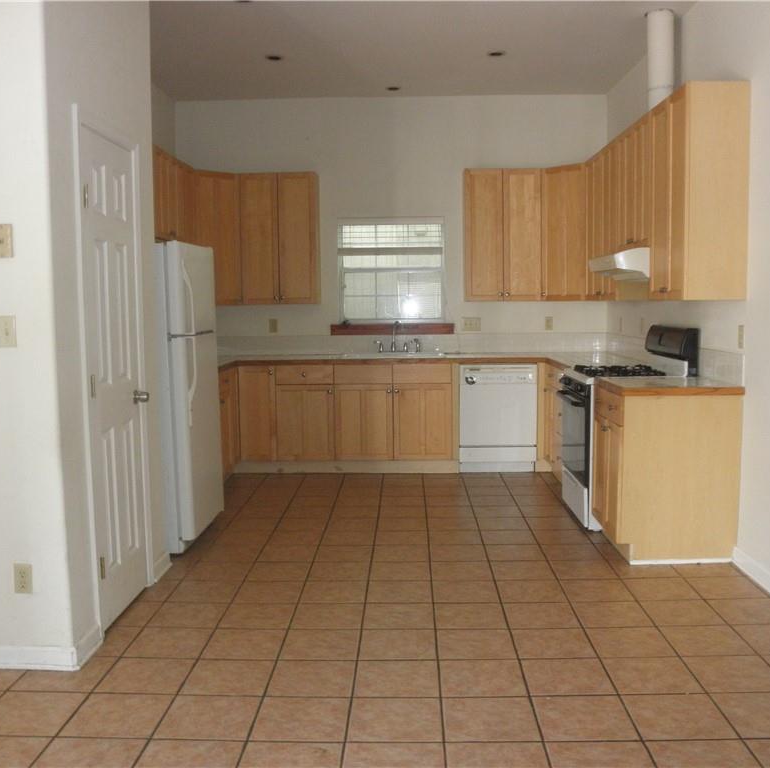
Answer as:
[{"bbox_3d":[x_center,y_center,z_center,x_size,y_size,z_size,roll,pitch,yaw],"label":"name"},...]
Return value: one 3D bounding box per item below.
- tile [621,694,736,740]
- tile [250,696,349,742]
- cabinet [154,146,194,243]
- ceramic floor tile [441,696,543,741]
[{"bbox_3d":[0.948,1.078,2.675,0.299,0.010,0.299,-1,5,2],"label":"tile"},{"bbox_3d":[-0.271,1.108,2.732,0.305,0.010,0.305,-1,6,2],"label":"tile"},{"bbox_3d":[-1.647,-1.302,5.931,0.310,0.611,1.037,-1,5,2],"label":"cabinet"},{"bbox_3d":[0.344,1.101,2.714,0.305,0.010,0.305,-1,6,2],"label":"ceramic floor tile"}]

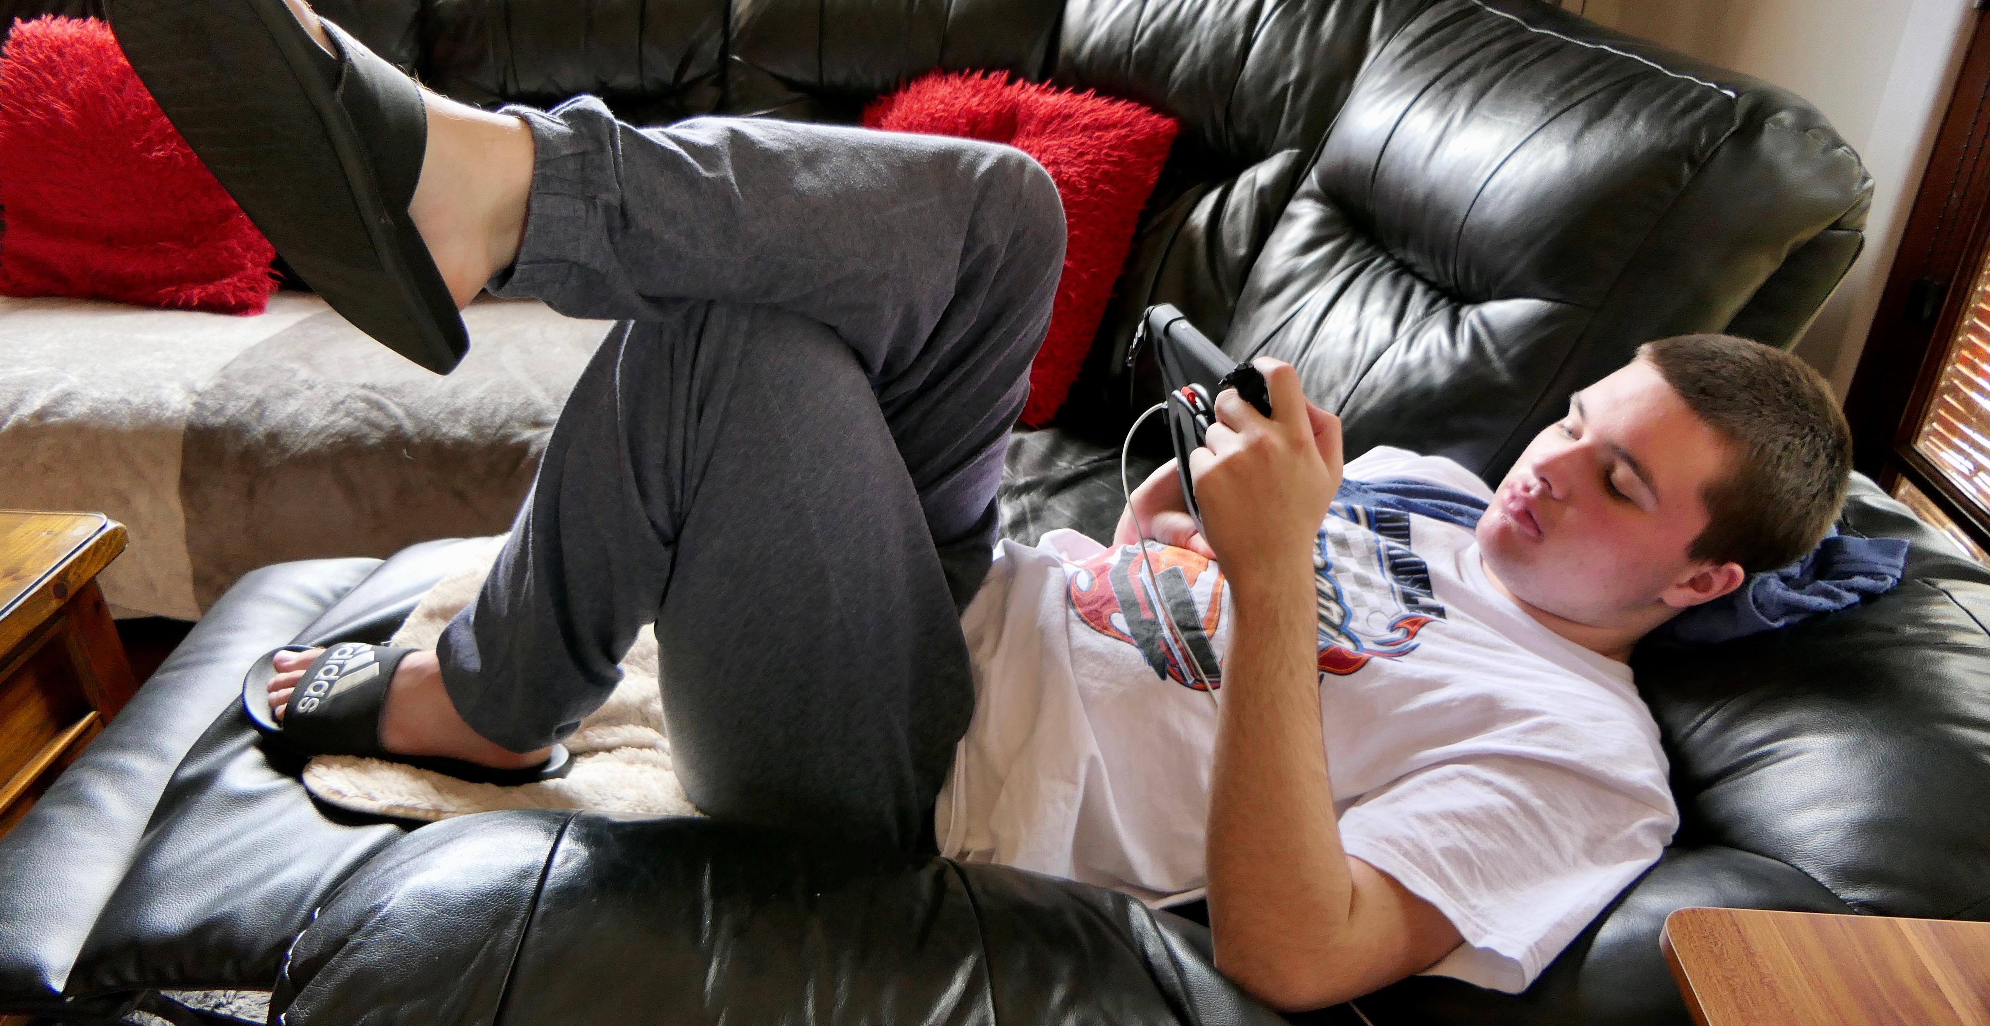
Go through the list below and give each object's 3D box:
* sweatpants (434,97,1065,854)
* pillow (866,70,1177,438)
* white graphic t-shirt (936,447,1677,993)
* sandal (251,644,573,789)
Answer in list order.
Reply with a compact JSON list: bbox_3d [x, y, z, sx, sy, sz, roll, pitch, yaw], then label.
[{"bbox_3d":[-0.190,-0.046,1.006,0.500,0.490,0.500,0,27,0],"label":"sweatpants"},{"bbox_3d":[-0.035,-0.347,1.730,0.420,0.420,0.150,19,11,11],"label":"pillow"},{"bbox_3d":[0.190,0.138,0.954,0.480,0.250,0.490,-12,27,6],"label":"white graphic t-shirt"},{"bbox_3d":[-0.489,0.142,1.103,0.295,0.090,0.115,12,31,11],"label":"sandal"}]

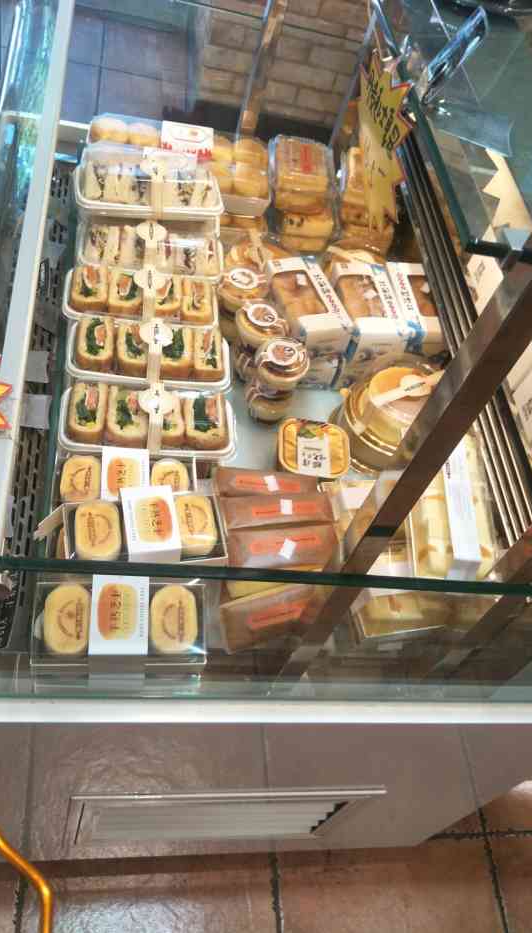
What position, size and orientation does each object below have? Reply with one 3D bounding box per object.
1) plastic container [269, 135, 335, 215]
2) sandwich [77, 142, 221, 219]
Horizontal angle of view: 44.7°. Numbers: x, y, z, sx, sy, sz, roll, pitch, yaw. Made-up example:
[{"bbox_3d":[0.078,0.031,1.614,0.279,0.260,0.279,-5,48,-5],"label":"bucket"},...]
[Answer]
[{"bbox_3d":[0.058,-0.507,1.134,0.096,0.068,0.100,1,58,-14],"label":"plastic container"},{"bbox_3d":[-0.190,-0.459,1.050,0.230,0.073,0.107,-3,59,-17],"label":"sandwich"}]

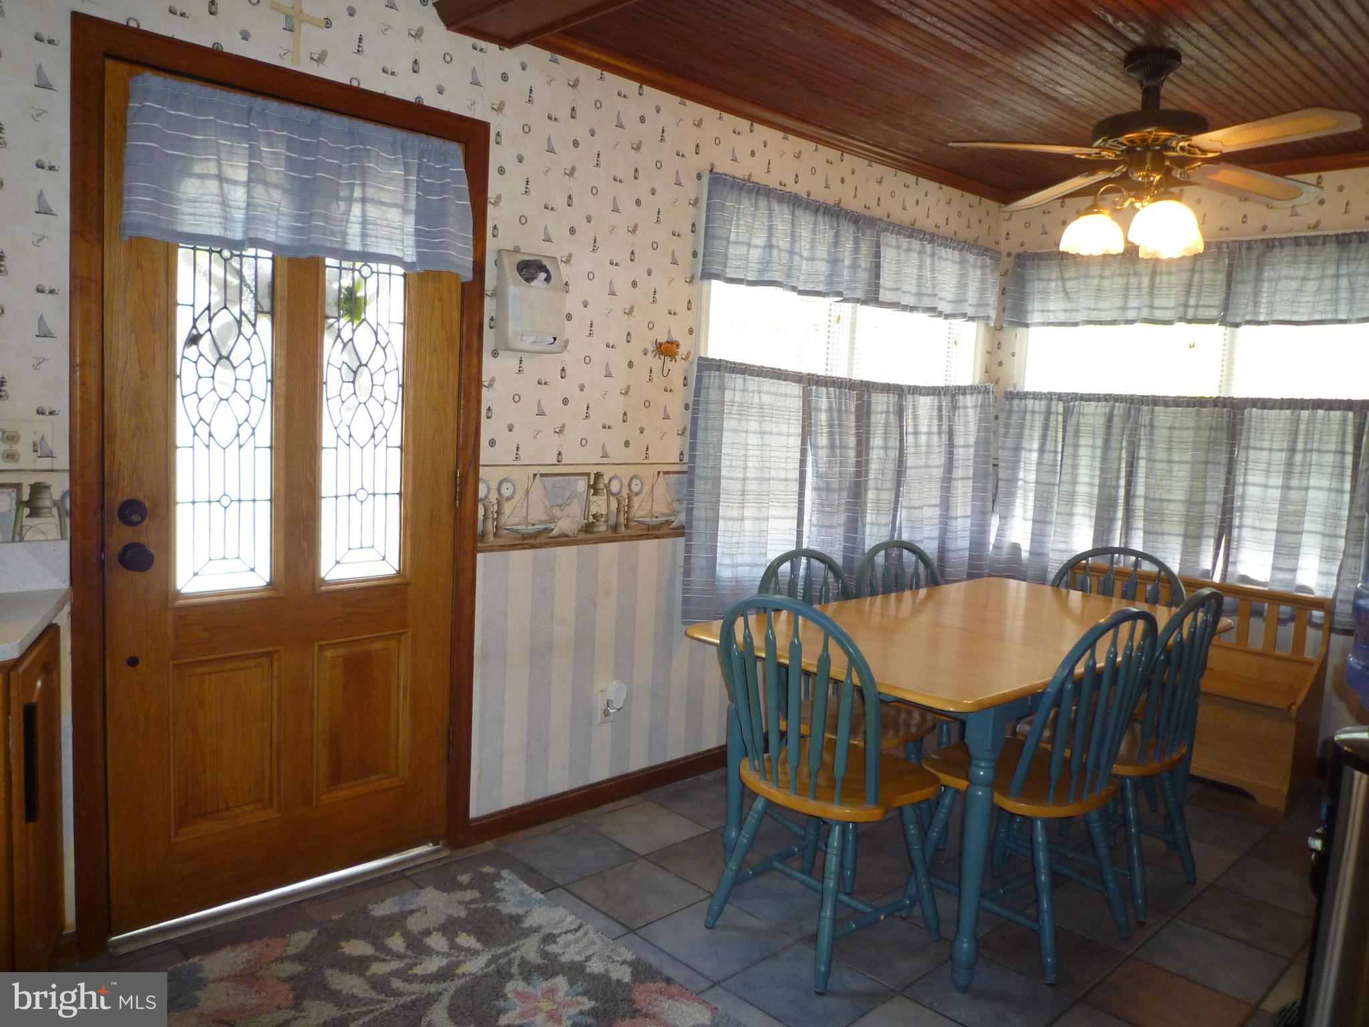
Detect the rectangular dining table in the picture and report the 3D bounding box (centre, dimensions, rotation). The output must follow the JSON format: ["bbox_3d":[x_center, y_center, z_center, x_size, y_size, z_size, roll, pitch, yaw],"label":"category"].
[{"bbox_3d":[0.917,0.712,3.120,1.850,0.752,0.920,-3,9,-43],"label":"rectangular dining table"}]

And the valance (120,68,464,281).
[{"bbox_3d":[-0.900,-0.793,2.429,0.865,0.355,0.080,-3,9,-43],"label":"valance"}]

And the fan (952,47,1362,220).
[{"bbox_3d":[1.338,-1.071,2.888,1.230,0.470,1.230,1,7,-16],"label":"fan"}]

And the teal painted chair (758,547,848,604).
[{"bbox_3d":[0.534,0.598,3.110,0.470,0.935,0.510,-3,9,-43],"label":"teal painted chair"}]

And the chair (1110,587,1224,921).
[{"bbox_3d":[1.299,0.653,3.034,0.470,0.935,0.510,-3,9,-43],"label":"chair"}]

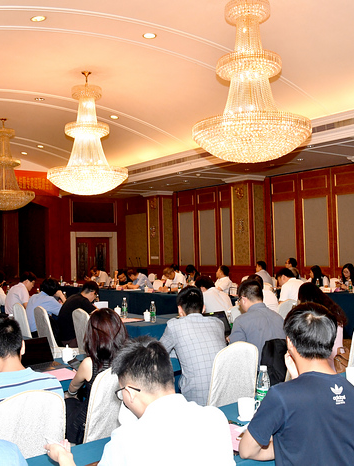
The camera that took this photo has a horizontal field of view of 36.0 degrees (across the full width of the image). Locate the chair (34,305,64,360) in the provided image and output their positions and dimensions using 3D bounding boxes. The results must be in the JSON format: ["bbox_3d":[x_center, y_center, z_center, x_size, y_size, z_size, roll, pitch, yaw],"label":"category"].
[{"bbox_3d":[-1.270,1.288,6.140,0.570,0.940,0.450,0,-3,-37],"label":"chair"}]

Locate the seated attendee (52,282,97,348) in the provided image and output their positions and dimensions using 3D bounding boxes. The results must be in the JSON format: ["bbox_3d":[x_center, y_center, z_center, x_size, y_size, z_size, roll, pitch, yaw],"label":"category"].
[{"bbox_3d":[-1.083,1.145,6.363,0.720,1.210,0.500,0,-2,-38],"label":"seated attendee"}]

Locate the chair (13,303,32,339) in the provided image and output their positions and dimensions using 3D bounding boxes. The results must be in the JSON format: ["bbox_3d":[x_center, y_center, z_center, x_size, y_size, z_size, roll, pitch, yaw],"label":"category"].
[{"bbox_3d":[-1.731,1.321,6.827,0.550,0.920,0.430,0,-2,-38],"label":"chair"}]

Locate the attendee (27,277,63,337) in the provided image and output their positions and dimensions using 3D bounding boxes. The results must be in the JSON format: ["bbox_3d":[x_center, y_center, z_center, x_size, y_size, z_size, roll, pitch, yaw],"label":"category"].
[{"bbox_3d":[-1.760,1.205,7.341,0.740,1.210,0.520,0,-3,-38],"label":"attendee"}]

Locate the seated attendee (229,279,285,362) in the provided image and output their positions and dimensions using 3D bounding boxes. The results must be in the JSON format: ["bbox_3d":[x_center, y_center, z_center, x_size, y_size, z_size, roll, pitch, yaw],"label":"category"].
[{"bbox_3d":[0.580,1.024,4.300,0.550,1.250,0.750,0,-2,-35],"label":"seated attendee"}]

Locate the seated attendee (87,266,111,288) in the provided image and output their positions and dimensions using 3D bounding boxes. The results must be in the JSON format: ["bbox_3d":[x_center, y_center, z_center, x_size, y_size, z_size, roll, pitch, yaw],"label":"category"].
[{"bbox_3d":[-1.859,1.409,13.056,0.740,1.220,0.520,0,-3,-38],"label":"seated attendee"}]

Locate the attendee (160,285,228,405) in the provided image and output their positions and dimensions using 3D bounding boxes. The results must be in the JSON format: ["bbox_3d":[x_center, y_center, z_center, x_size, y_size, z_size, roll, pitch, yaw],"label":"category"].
[{"bbox_3d":[0.090,1.010,3.907,0.520,1.260,0.780,0,-2,-28],"label":"attendee"}]

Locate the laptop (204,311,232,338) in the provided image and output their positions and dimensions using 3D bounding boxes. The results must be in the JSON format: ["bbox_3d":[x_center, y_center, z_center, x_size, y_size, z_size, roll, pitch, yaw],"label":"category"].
[{"bbox_3d":[0.405,0.803,4.675,0.350,0.210,0.330,0,-2,-36],"label":"laptop"}]

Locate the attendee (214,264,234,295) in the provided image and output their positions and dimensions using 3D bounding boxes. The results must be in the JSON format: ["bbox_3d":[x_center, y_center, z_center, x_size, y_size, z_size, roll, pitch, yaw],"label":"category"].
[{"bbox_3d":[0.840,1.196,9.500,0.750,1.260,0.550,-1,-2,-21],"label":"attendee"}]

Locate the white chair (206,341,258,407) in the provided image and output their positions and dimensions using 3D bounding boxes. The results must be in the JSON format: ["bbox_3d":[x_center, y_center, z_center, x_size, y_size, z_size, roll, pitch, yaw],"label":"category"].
[{"bbox_3d":[0.200,1.163,3.600,0.450,0.940,0.570,0,-3,-37],"label":"white chair"}]

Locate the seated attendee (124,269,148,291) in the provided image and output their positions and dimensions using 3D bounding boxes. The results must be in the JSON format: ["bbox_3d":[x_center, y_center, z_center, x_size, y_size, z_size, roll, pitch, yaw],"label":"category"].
[{"bbox_3d":[-0.871,1.361,11.703,0.780,1.170,0.520,0,-3,-38],"label":"seated attendee"}]

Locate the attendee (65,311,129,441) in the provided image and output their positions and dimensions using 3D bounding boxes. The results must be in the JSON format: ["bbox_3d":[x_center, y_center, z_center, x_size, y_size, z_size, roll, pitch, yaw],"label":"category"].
[{"bbox_3d":[-0.584,1.026,3.163,0.470,1.220,0.740,0,-2,-38],"label":"attendee"}]

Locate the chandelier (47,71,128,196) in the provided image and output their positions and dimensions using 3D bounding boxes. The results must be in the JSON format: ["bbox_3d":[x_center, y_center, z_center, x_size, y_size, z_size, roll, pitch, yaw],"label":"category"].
[{"bbox_3d":[-1.932,-2.153,11.748,1.740,2.720,1.740,-1,-2,0],"label":"chandelier"}]

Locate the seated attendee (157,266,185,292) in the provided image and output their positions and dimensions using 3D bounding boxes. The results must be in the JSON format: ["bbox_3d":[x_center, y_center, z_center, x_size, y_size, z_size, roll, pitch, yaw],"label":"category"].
[{"bbox_3d":[-0.049,1.288,10.646,0.760,1.200,0.520,0,-3,-38],"label":"seated attendee"}]

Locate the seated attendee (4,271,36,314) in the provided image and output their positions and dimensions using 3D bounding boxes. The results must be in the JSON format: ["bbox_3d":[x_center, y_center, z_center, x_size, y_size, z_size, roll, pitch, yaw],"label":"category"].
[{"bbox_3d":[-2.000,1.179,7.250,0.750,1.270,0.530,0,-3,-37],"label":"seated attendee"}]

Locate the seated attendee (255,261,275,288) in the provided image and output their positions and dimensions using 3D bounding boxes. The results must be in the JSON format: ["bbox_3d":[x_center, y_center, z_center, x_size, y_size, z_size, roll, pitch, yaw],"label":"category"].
[{"bbox_3d":[1.700,1.201,11.137,0.700,1.270,0.500,-1,-2,0],"label":"seated attendee"}]

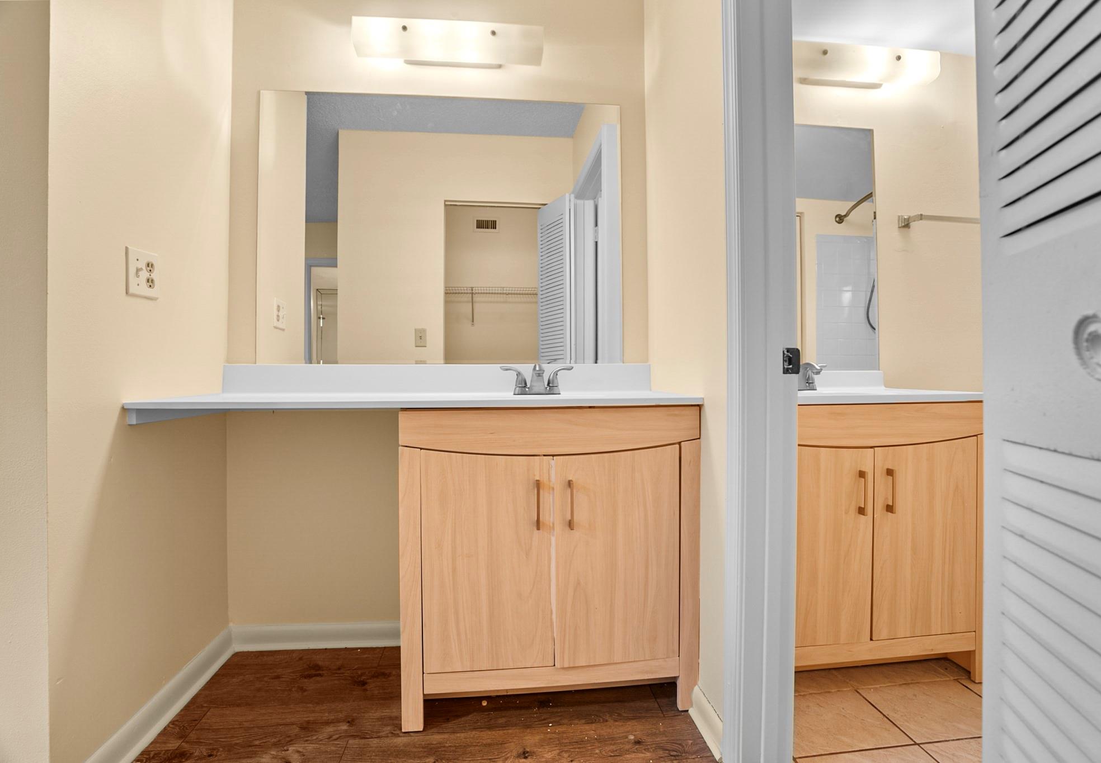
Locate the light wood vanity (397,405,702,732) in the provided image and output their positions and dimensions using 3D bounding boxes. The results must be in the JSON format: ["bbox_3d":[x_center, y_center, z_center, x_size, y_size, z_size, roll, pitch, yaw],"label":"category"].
[{"bbox_3d":[-0.010,0.468,1.506,0.768,0.810,0.450,0,1,-6],"label":"light wood vanity"}]

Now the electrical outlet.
[{"bbox_3d":[-0.993,-0.263,1.249,0.012,0.115,0.116,0,1,-5],"label":"electrical outlet"}]

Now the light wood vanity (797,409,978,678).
[{"bbox_3d":[0.867,0.463,1.615,0.766,0.810,0.450,0,1,-7],"label":"light wood vanity"}]

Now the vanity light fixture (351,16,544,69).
[{"bbox_3d":[-0.315,-1.081,1.623,0.588,0.092,0.102,0,1,-5],"label":"vanity light fixture"}]

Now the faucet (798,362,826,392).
[{"bbox_3d":[0.845,-0.014,1.678,0.215,0.095,0.150,0,1,-7],"label":"faucet"}]

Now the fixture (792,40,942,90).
[{"bbox_3d":[1.051,-1.103,1.780,0.590,0.095,0.105,0,1,-5],"label":"fixture"}]

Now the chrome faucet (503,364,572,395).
[{"bbox_3d":[-0.037,-0.007,1.567,0.225,0.095,0.150,0,1,-5],"label":"chrome faucet"}]

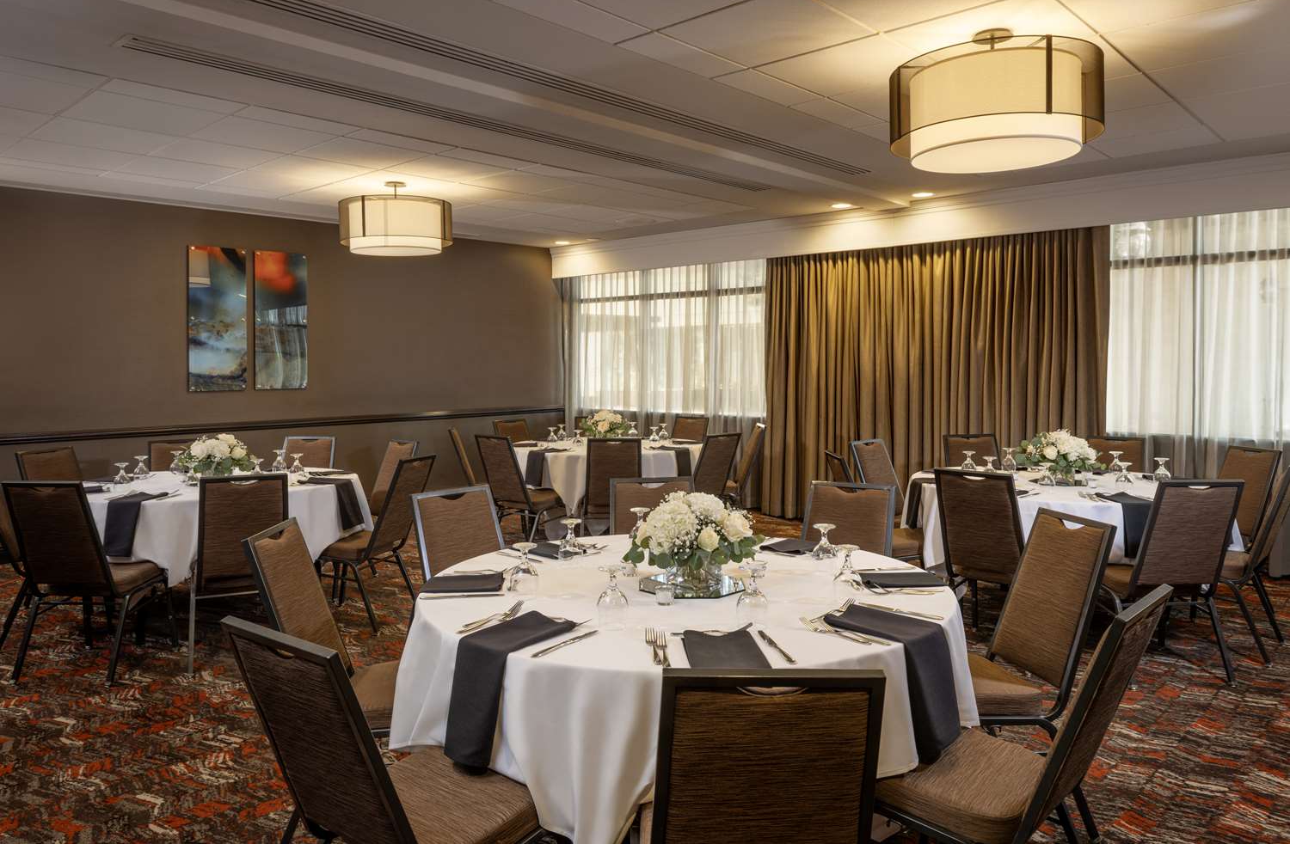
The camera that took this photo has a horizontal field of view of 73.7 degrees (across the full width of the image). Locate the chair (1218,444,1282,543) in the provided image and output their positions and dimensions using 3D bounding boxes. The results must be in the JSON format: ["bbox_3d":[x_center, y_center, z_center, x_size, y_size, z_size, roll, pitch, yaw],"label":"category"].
[{"bbox_3d":[3.354,0.625,5.089,0.560,0.925,0.460,-1,5,-9],"label":"chair"}]

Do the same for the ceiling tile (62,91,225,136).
[{"bbox_3d":[-2.485,-1.522,4.290,0.605,0.020,0.605,4,6,44],"label":"ceiling tile"}]

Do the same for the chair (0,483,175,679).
[{"bbox_3d":[-2.554,0.691,3.965,0.462,0.909,0.604,0,4,4],"label":"chair"}]

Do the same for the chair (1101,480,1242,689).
[{"bbox_3d":[2.416,0.705,4.070,0.450,0.930,0.620,0,4,-2],"label":"chair"}]

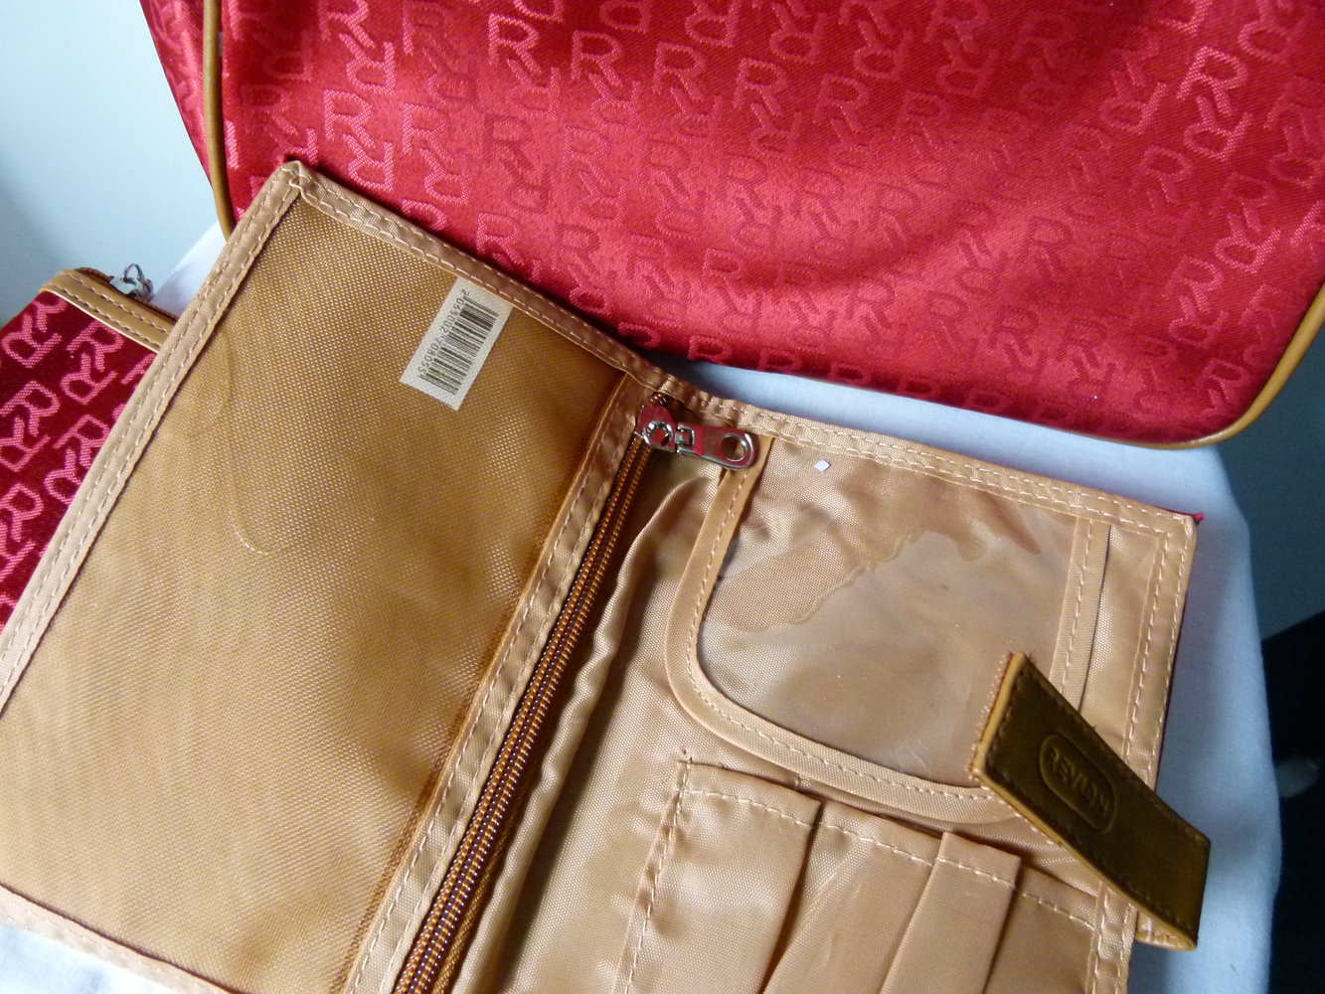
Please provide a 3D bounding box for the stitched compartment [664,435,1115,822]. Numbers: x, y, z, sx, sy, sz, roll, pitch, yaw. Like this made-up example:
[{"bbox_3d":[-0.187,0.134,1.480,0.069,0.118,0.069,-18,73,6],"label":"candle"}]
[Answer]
[{"bbox_3d":[0.054,0.027,0.212,0.101,0.004,0.077,16,66,15],"label":"stitched compartment"}]

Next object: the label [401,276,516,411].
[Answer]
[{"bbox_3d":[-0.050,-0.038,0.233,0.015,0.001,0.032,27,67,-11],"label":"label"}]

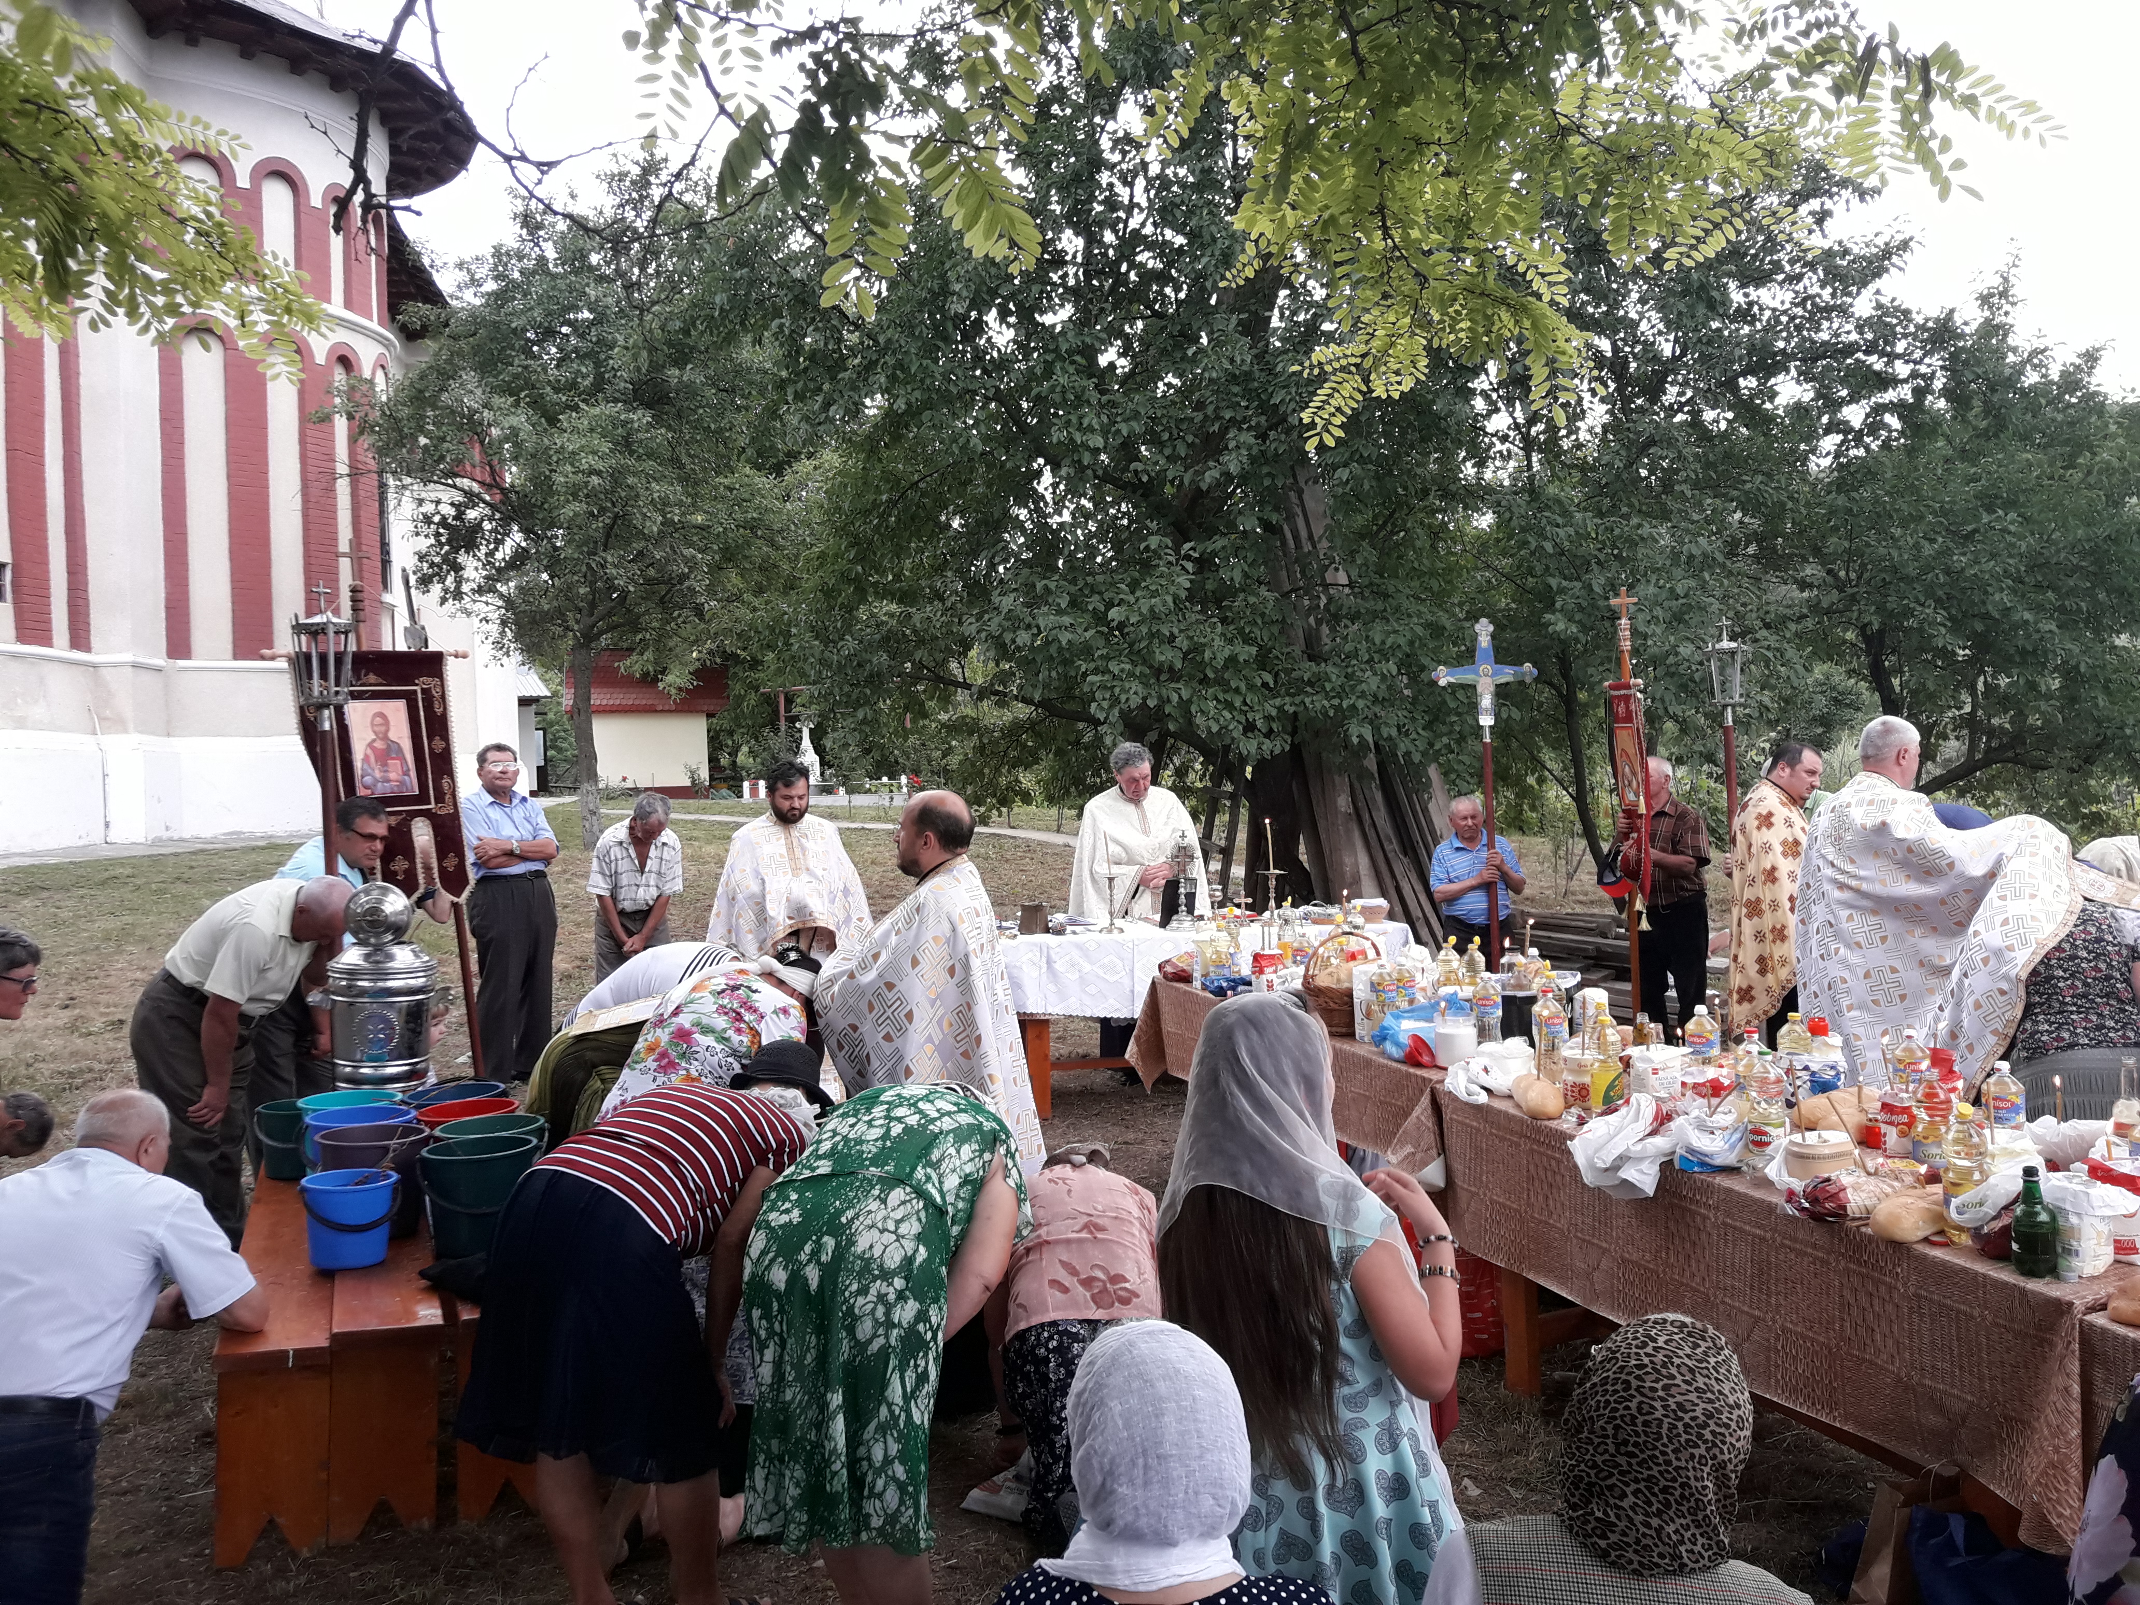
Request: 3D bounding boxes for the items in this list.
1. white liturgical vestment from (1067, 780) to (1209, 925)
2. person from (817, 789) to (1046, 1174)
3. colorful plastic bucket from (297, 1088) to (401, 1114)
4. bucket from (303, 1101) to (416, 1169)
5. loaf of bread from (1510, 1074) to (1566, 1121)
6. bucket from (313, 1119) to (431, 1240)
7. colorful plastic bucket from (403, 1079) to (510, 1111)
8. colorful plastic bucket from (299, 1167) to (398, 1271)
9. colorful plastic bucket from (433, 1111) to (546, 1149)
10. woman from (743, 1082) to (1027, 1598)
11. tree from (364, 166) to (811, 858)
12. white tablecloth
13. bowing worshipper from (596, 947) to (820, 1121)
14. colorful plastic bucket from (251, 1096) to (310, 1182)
[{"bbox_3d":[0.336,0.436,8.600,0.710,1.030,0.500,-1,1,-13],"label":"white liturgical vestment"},{"bbox_3d":[-0.360,0.800,4.580,0.600,1.650,0.660,0,1,13],"label":"person"},{"bbox_3d":[-1.971,0.937,4.740,0.295,0.245,0.295,-1,1,-24],"label":"colorful plastic bucket"},{"bbox_3d":[-1.966,0.996,4.800,0.290,0.265,0.285,-1,2,-23],"label":"bucket"},{"bbox_3d":[1.218,0.774,4.530,0.105,0.080,0.240,0,2,-3],"label":"loaf of bread"},{"bbox_3d":[-1.850,1.015,4.600,0.290,0.260,0.290,0,2,0],"label":"bucket"},{"bbox_3d":[-1.805,0.980,5.080,0.275,0.255,0.275,-1,2,0],"label":"colorful plastic bucket"},{"bbox_3d":[-1.786,1.035,4.280,0.230,0.205,0.230,-1,2,-23],"label":"colorful plastic bucket"},{"bbox_3d":[-1.515,0.940,4.520,0.295,0.240,0.295,-1,1,-24],"label":"colorful plastic bucket"},{"bbox_3d":[-0.300,1.068,3.300,0.470,1.070,0.770,0,2,18],"label":"woman"},{"bbox_3d":[-6.990,-4.286,25.000,6.400,9.700,6.200,-1,1,0],"label":"tree"},{"bbox_3d":[0.590,0.790,8.570,2.000,0.390,0.900,-1,2,-10],"label":"white tablecloth"},{"bbox_3d":[-1.009,0.980,4.870,0.820,1.150,0.500,-1,2,-37],"label":"bowing worshipper"},{"bbox_3d":[-2.211,0.960,4.940,0.240,0.200,0.235,-1,1,-24],"label":"colorful plastic bucket"}]

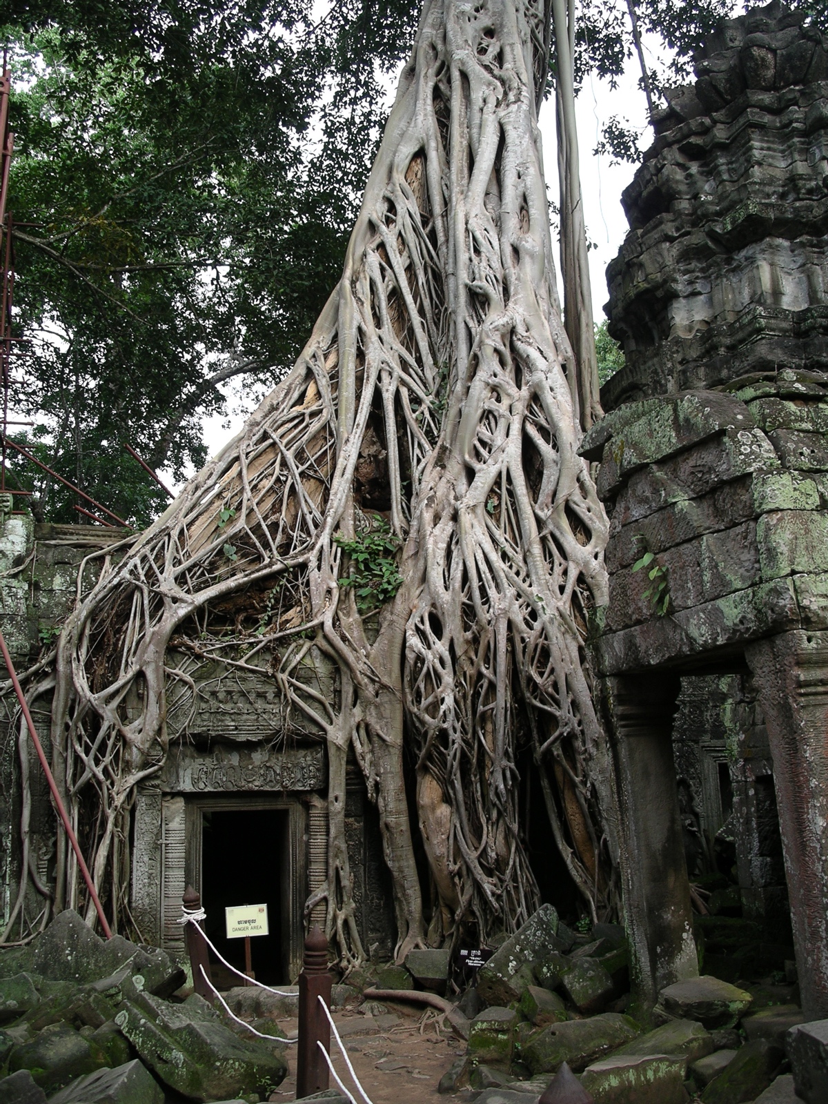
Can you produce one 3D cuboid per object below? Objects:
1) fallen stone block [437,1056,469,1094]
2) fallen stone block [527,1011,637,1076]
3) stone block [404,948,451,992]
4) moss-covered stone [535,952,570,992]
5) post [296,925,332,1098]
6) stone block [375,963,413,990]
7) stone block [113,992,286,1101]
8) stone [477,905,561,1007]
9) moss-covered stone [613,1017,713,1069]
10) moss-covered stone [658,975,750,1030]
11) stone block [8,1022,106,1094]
[{"bbox_3d":[0.239,3.192,7.200,0.130,0.170,0.290,-4,-13,15],"label":"fallen stone block"},{"bbox_3d":[1.082,3.167,7.608,0.660,0.280,0.380,3,2,-20],"label":"fallen stone block"},{"bbox_3d":[0.123,3.857,10.891,0.400,0.380,0.340,-3,-12,8],"label":"stone block"},{"bbox_3d":[1.155,3.494,9.787,0.270,0.310,0.300,3,-13,-20],"label":"moss-covered stone"},{"bbox_3d":[-0.582,2.678,6.838,0.148,0.990,0.148,3,-13,-18],"label":"post"},{"bbox_3d":[-0.171,3.744,10.400,0.310,0.210,0.270,0,-12,0],"label":"stone block"},{"bbox_3d":[-1.302,3.023,7.200,0.800,0.500,0.720,5,-14,-24],"label":"stone block"},{"bbox_3d":[0.940,3.426,10.007,0.340,0.260,0.800,24,50,40],"label":"stone"},{"bbox_3d":[1.544,3.054,7.323,0.570,0.240,0.420,-4,-2,15],"label":"moss-covered stone"},{"bbox_3d":[1.992,3.068,8.050,0.570,0.280,0.460,0,-12,0],"label":"moss-covered stone"},{"bbox_3d":[-2.099,2.988,6.946,0.500,0.360,0.420,2,-12,-15],"label":"stone block"}]

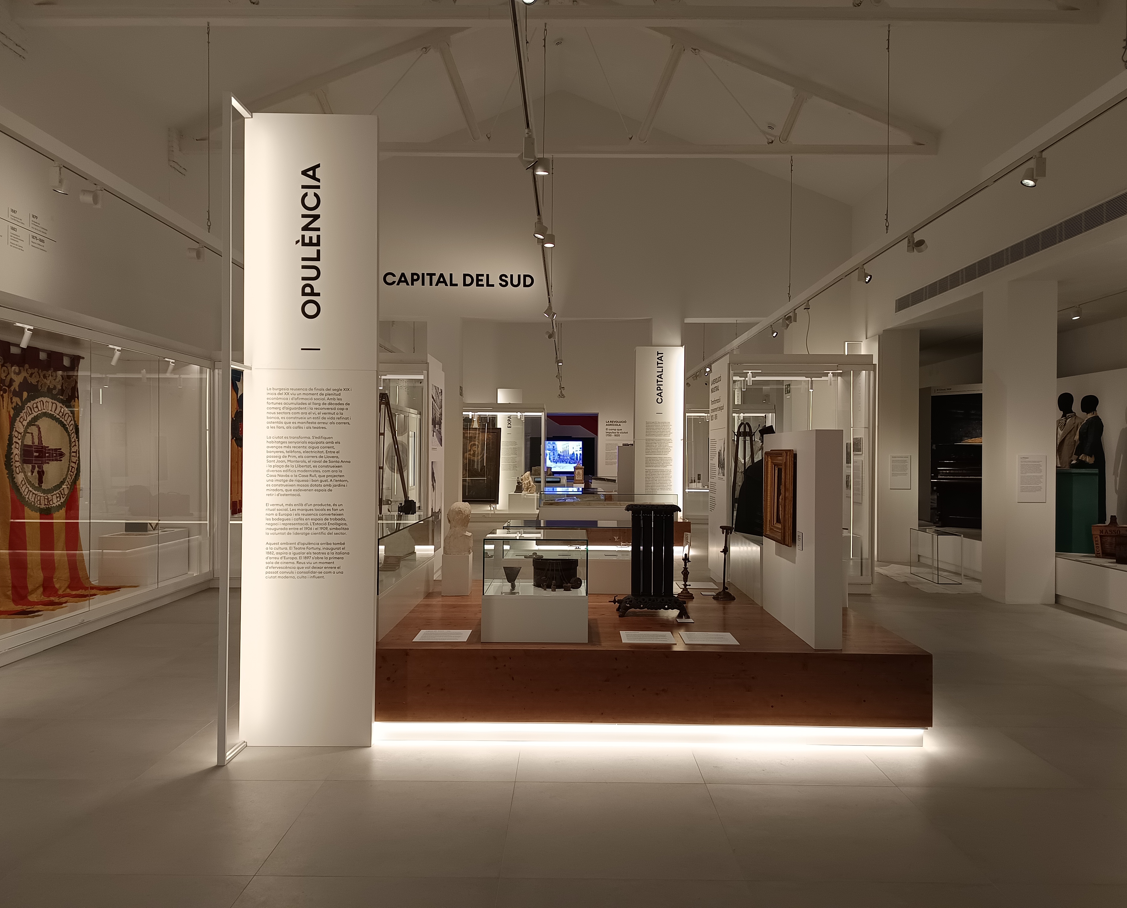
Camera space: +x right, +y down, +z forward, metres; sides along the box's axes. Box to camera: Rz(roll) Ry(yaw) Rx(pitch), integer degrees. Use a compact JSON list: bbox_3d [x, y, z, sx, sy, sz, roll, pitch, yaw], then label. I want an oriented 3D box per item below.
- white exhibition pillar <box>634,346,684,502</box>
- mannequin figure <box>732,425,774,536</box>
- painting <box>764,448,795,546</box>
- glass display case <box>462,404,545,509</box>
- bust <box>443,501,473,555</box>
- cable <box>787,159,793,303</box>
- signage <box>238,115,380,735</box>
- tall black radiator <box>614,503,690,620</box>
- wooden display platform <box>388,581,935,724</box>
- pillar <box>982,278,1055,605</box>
[{"bbox_3d":[1.543,-0.121,13.542,0.740,3.200,0.500,0,0,0],"label":"white exhibition pillar"},{"bbox_3d":[1.620,0.210,6.579,0.430,0.865,0.550,0,0,-32],"label":"mannequin figure"},{"bbox_3d":[1.329,0.260,5.168,0.070,0.565,0.530,0,0,0],"label":"painting"},{"bbox_3d":[-1.404,0.102,19.357,2.000,2.460,0.700,0,0,0],"label":"glass display case"},{"bbox_3d":[-0.789,0.551,6.255,0.210,0.385,0.200,0,0,-17],"label":"bust"},{"bbox_3d":[2.870,-2.835,10.594,0.025,1.860,0.025,0,0,0],"label":"cable"},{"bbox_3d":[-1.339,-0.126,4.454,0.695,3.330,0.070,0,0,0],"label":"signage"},{"bbox_3d":[0.570,0.687,5.473,0.480,0.725,0.250,0,0,0],"label":"tall black radiator"},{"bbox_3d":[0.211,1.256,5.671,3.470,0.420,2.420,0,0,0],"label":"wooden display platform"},{"bbox_3d":[4.928,-0.121,9.089,0.490,3.400,0.510,0,0,0],"label":"pillar"}]

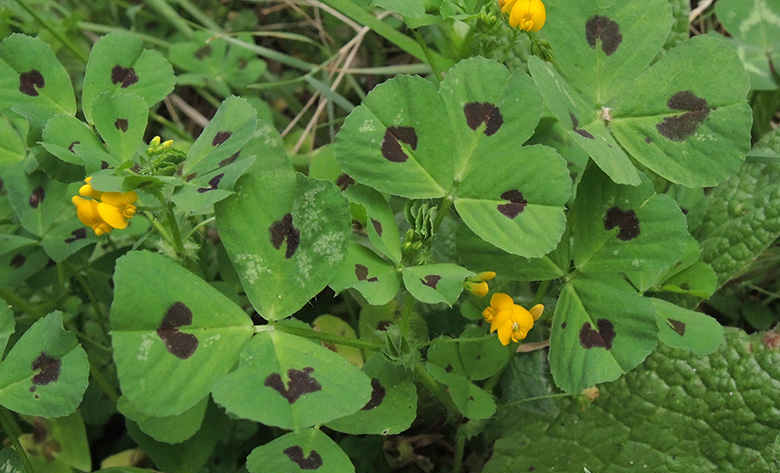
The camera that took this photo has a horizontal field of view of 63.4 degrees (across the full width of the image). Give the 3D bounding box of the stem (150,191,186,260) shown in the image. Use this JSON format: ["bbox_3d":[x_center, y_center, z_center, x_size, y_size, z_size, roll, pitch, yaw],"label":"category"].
[{"bbox_3d":[-0.052,-0.003,0.147,0.003,0.018,0.003,-21,21,6],"label":"stem"}]

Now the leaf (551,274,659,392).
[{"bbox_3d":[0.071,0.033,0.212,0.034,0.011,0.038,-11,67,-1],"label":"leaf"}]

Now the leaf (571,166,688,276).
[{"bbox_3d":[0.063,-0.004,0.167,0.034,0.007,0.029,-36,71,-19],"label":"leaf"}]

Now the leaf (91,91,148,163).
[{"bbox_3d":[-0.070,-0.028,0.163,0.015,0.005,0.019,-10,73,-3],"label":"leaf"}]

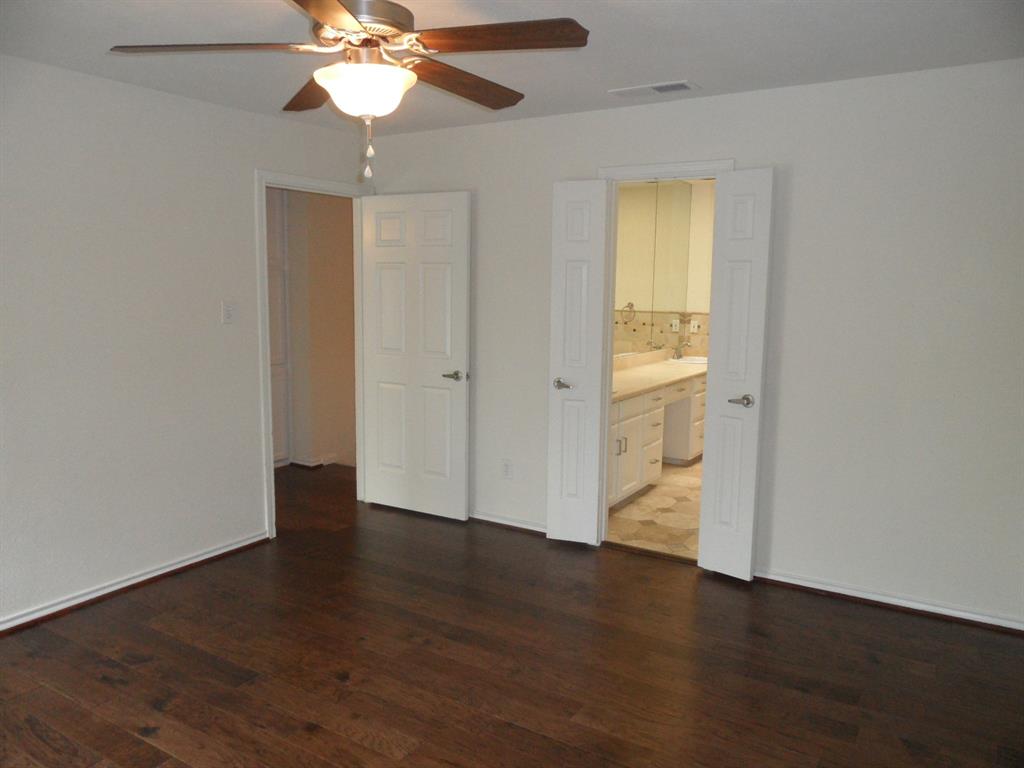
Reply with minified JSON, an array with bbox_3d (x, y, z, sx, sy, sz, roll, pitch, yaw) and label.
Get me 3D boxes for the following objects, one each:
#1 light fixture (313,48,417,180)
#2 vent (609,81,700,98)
[{"bbox_3d":[-0.426,-0.776,2.066,0.300,0.348,0.300,0,9,0],"label":"light fixture"},{"bbox_3d":[0.675,-1.397,3.397,0.390,0.020,0.157,6,10,31],"label":"vent"}]

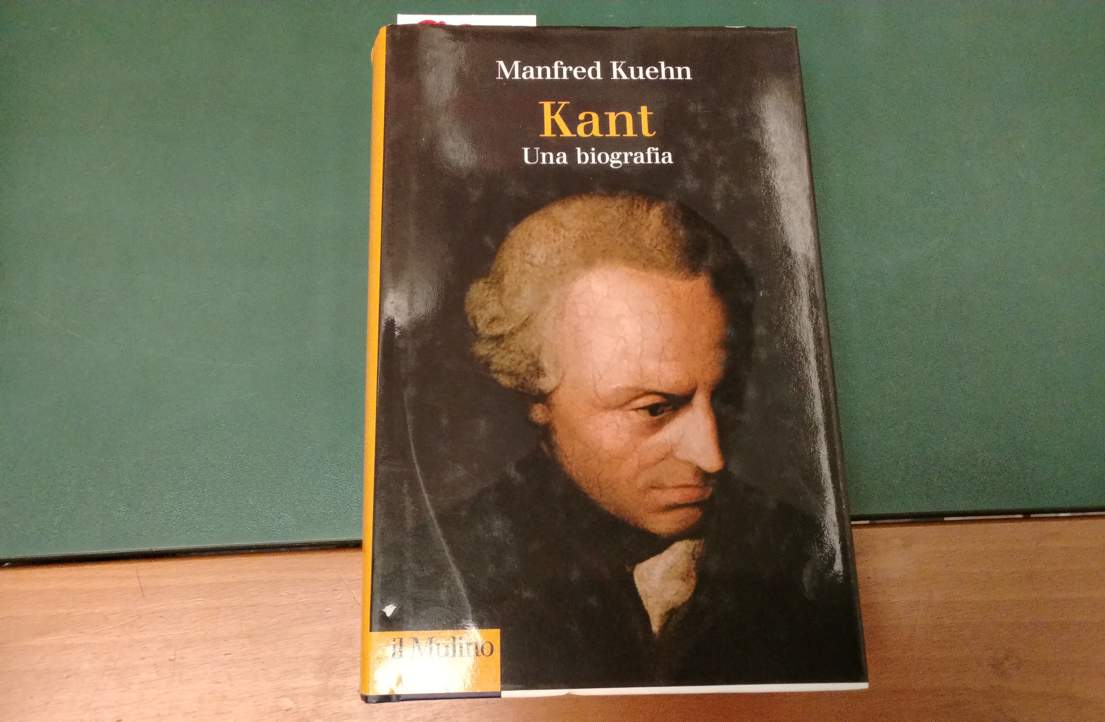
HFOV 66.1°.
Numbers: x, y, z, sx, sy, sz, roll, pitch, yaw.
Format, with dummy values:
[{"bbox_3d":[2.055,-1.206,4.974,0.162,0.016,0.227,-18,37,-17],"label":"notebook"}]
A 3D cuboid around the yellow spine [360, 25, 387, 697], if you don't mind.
[{"bbox_3d":[-0.059,-0.006,0.289,0.011,0.038,0.221,0,76,-2],"label":"yellow spine"}]

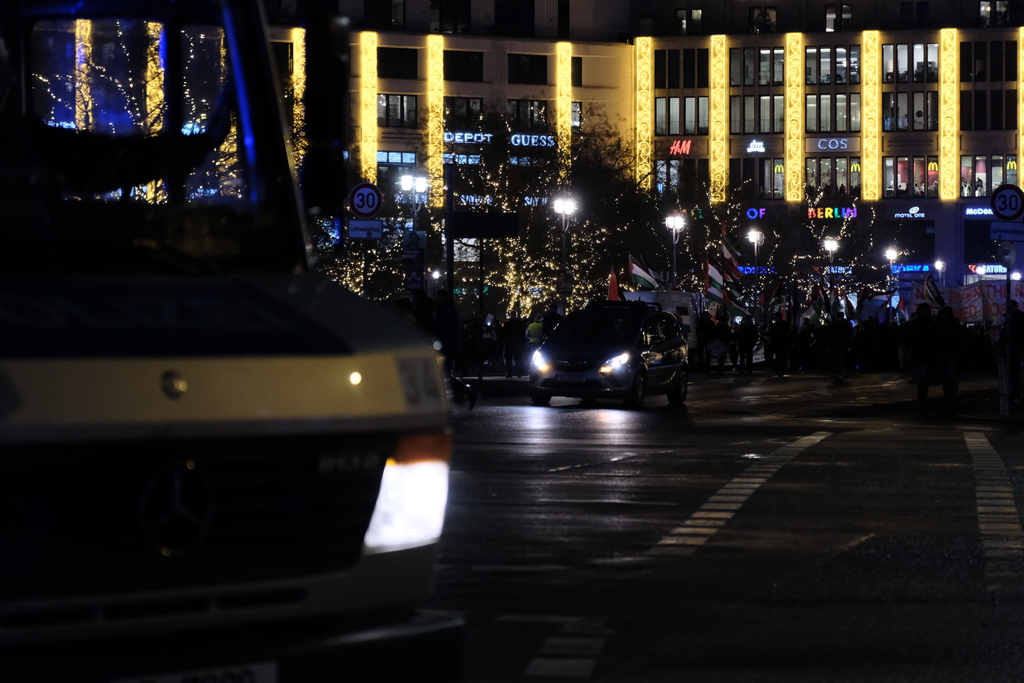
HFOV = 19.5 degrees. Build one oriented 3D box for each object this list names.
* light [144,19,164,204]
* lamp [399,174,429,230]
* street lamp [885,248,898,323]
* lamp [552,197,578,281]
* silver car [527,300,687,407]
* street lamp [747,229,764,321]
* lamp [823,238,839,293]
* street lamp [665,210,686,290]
[{"bbox_3d":[-25.973,-16.637,217.000,1.300,13.080,0.500,0,0,-28],"label":"light"},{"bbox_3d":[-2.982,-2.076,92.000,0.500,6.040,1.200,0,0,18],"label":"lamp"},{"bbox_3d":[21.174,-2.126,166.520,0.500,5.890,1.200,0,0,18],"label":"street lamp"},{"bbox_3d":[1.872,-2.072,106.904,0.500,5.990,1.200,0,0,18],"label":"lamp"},{"bbox_3d":[1.658,0.188,50.099,1.920,1.770,4.620,0,0,18],"label":"silver car"},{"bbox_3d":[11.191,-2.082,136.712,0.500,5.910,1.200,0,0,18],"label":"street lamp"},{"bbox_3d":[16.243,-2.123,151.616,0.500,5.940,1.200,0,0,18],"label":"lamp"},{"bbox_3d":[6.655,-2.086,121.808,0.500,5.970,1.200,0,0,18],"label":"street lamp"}]

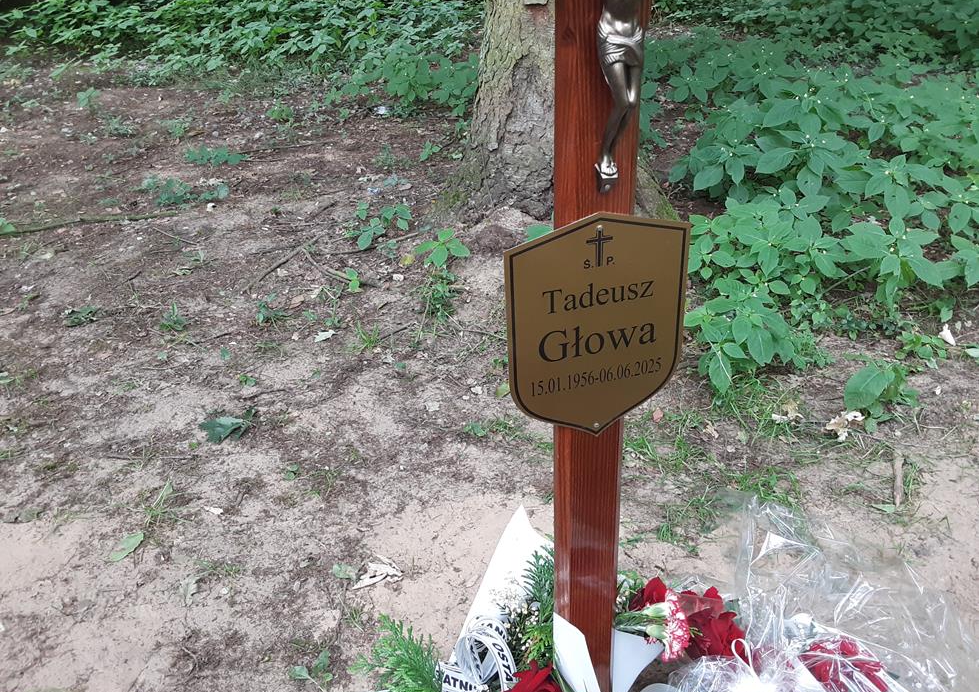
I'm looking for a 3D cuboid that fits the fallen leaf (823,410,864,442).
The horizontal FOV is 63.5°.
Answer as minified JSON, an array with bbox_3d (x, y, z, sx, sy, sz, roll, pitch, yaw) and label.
[{"bbox_3d":[0.945,0.212,2.114,0.115,0.038,0.070,-28,38,-37],"label":"fallen leaf"}]

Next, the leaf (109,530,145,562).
[{"bbox_3d":[-0.839,0.465,1.839,0.046,0.015,0.095,4,30,11],"label":"leaf"}]

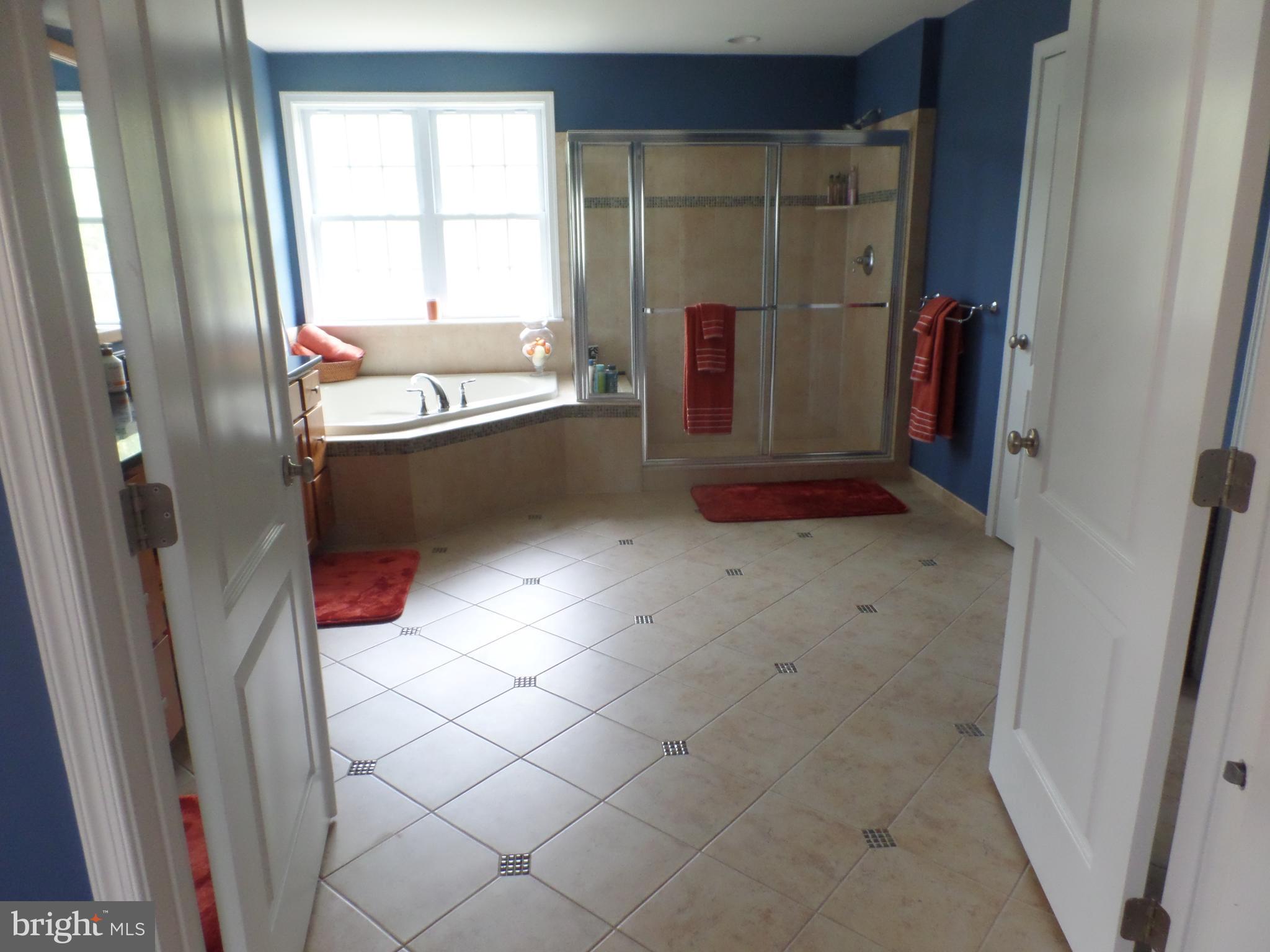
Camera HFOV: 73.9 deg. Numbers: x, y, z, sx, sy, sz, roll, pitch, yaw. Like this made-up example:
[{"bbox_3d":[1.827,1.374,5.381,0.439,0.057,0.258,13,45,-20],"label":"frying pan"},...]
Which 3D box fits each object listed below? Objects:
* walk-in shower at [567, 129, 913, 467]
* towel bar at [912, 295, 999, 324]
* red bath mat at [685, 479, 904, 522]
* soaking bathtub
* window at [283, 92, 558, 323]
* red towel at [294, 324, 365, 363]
[{"bbox_3d":[0.542,-0.998,5.036,1.820,1.860,0.980,-2,15,-4],"label":"walk-in shower"},{"bbox_3d":[1.567,-0.838,4.221,0.175,0.110,0.660,-2,15,-4],"label":"towel bar"},{"bbox_3d":[0.868,0.125,4.572,1.060,0.025,0.620,-2,15,-4],"label":"red bath mat"},{"bbox_3d":[-1.227,-0.213,4.781,1.560,0.480,1.580,-2,15,-4],"label":"soaking bathtub"},{"bbox_3d":[-1.291,-1.642,5.245,1.610,1.370,0.110,-2,15,-4],"label":"window"},{"bbox_3d":[-1.875,-0.825,5.202,0.390,0.210,0.190,-2,15,-4],"label":"red towel"}]

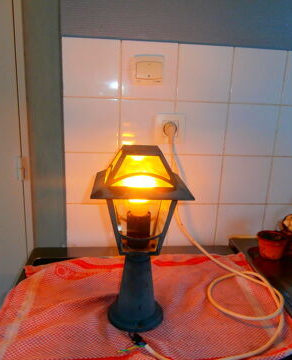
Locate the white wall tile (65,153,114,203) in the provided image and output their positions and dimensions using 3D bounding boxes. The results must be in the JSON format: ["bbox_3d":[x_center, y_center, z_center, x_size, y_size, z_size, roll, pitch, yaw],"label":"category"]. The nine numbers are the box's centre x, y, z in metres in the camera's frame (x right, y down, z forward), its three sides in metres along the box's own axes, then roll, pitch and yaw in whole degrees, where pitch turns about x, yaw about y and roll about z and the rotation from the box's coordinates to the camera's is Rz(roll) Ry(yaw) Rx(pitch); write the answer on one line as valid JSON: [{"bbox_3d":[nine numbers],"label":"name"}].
[{"bbox_3d":[-0.154,-0.005,0.949,0.145,0.147,0.008,1,15,-6],"label":"white wall tile"}]

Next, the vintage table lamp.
[{"bbox_3d":[-0.015,0.111,0.654,0.172,0.349,0.172,1,15,-5],"label":"vintage table lamp"}]

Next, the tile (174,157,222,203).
[{"bbox_3d":[0.146,-0.001,0.981,0.150,0.147,0.008,1,15,-6],"label":"tile"}]

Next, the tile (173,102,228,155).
[{"bbox_3d":[0.154,-0.144,0.939,0.149,0.149,0.010,1,15,-6],"label":"tile"}]

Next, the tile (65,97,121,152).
[{"bbox_3d":[-0.148,-0.149,0.912,0.145,0.147,0.008,1,15,-6],"label":"tile"}]

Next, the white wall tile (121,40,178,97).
[{"bbox_3d":[0.007,-0.290,0.891,0.150,0.147,0.008,1,15,-6],"label":"white wall tile"}]

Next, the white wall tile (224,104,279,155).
[{"bbox_3d":[0.302,-0.142,0.956,0.150,0.150,0.010,1,15,-6],"label":"white wall tile"}]

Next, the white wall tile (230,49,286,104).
[{"bbox_3d":[0.307,-0.287,0.917,0.150,0.150,0.010,1,15,-6],"label":"white wall tile"}]

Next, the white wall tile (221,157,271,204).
[{"bbox_3d":[0.296,0.003,0.994,0.150,0.150,0.010,1,15,-6],"label":"white wall tile"}]

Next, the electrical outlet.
[{"bbox_3d":[0.069,-0.140,0.920,0.083,0.083,0.018,1,15,-6],"label":"electrical outlet"}]

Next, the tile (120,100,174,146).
[{"bbox_3d":[0.005,-0.146,0.924,0.149,0.149,0.010,1,15,-6],"label":"tile"}]

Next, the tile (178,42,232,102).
[{"bbox_3d":[0.160,-0.287,0.901,0.149,0.145,0.010,1,15,-6],"label":"tile"}]

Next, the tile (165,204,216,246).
[{"bbox_3d":[0.140,0.138,1.017,0.150,0.139,0.008,1,15,-6],"label":"tile"}]

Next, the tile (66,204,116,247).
[{"bbox_3d":[-0.158,0.135,0.985,0.150,0.137,0.010,1,15,-6],"label":"tile"}]

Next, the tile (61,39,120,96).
[{"bbox_3d":[-0.138,-0.291,0.871,0.149,0.145,0.010,1,15,-6],"label":"tile"}]

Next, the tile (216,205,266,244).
[{"bbox_3d":[0.290,0.141,1.030,0.150,0.137,0.010,1,15,-6],"label":"tile"}]

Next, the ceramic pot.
[{"bbox_3d":[0.354,0.182,0.934,0.082,0.063,0.082,2,15,-1],"label":"ceramic pot"}]

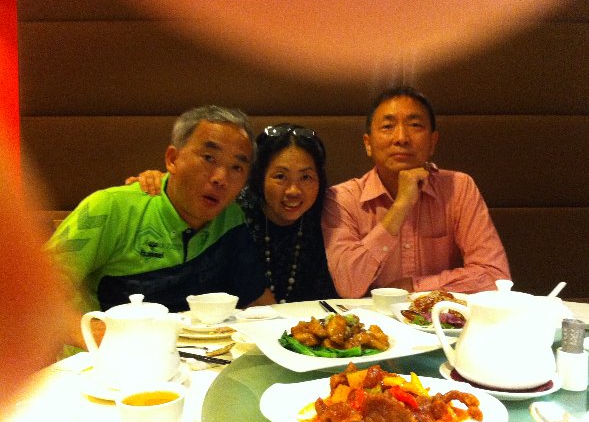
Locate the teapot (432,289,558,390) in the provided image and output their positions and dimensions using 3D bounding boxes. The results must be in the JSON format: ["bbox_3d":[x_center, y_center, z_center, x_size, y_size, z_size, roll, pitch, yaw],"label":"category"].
[{"bbox_3d":[0.264,0.149,0.755,0.182,0.126,0.124,0,3,-2],"label":"teapot"}]

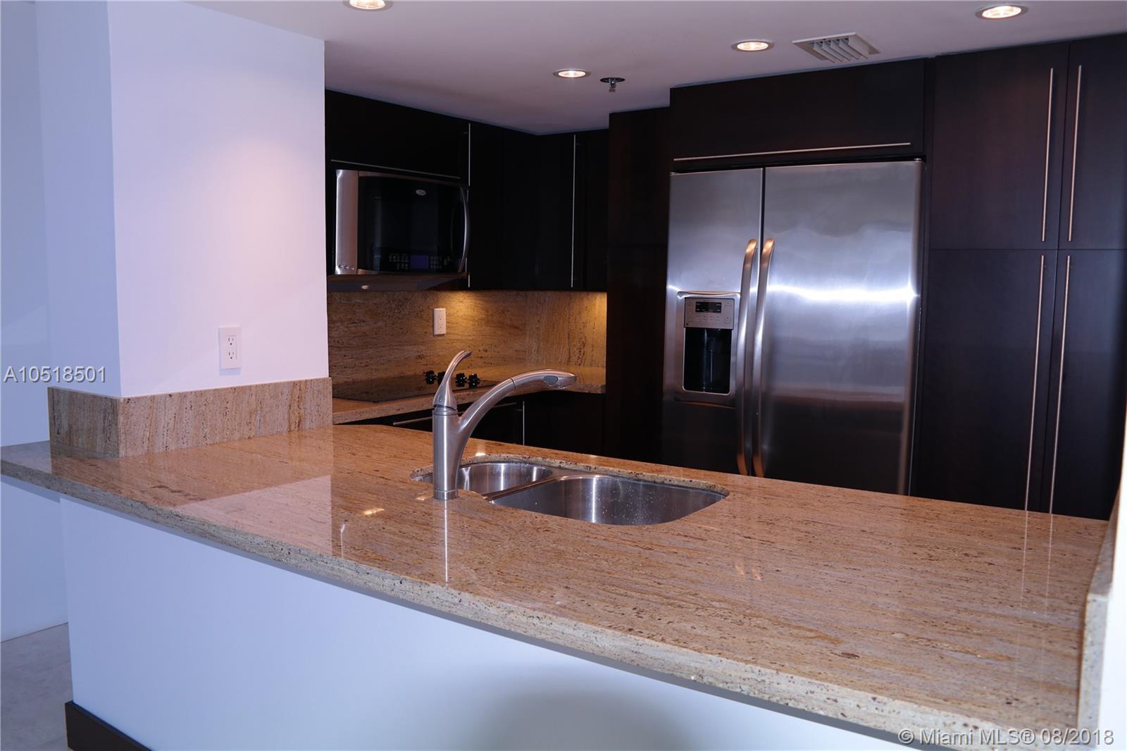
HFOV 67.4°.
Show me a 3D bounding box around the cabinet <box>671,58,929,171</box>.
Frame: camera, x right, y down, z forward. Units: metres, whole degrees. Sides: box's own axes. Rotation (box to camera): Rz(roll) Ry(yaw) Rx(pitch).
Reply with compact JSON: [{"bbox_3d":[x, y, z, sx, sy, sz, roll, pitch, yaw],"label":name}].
[{"bbox_3d":[0.963,-0.938,3.287,0.910,0.310,0.650,4,7,32],"label":"cabinet"}]

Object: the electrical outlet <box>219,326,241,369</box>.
[{"bbox_3d":[-0.966,-0.081,2.455,0.010,0.117,0.071,4,7,32],"label":"electrical outlet"}]

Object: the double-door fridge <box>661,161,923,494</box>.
[{"bbox_3d":[0.977,0.129,3.419,0.910,1.790,0.820,4,7,32],"label":"double-door fridge"}]

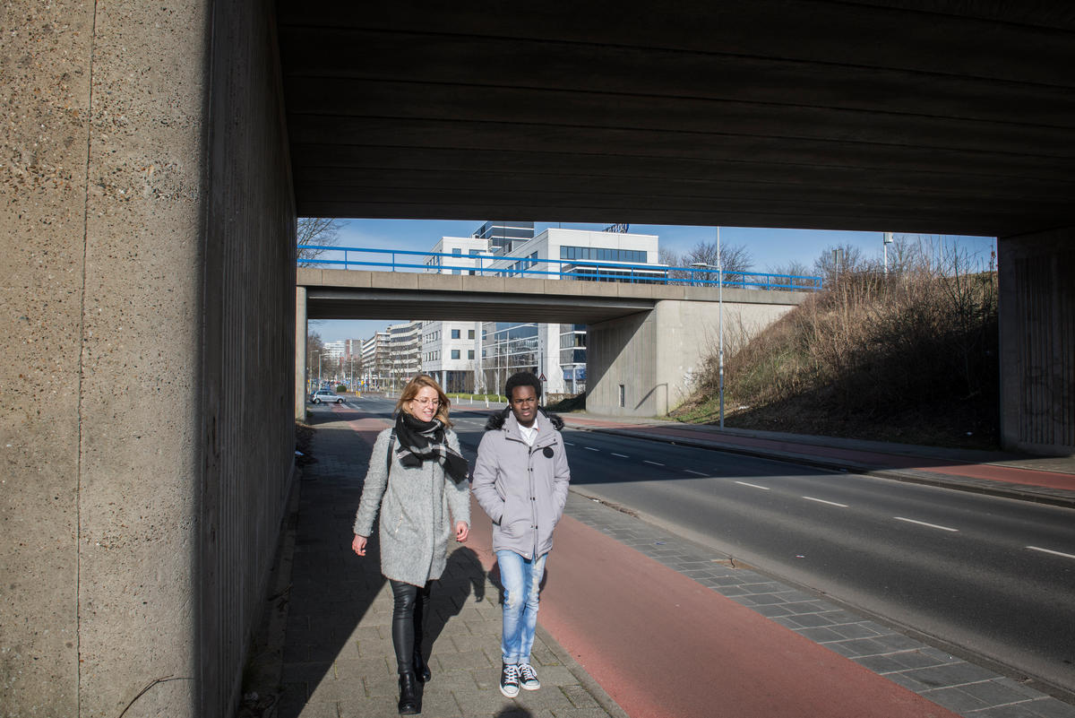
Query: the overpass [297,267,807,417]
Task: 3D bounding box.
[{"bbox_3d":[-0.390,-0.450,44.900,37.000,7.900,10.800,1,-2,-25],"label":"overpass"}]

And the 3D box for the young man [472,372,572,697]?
[{"bbox_3d":[-0.105,0.950,4.100,0.540,1.760,0.410,0,-2,-12],"label":"young man"}]

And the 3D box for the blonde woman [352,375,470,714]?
[{"bbox_3d":[-0.710,0.952,3.940,0.590,1.725,0.530,1,-2,-16],"label":"blonde woman"}]

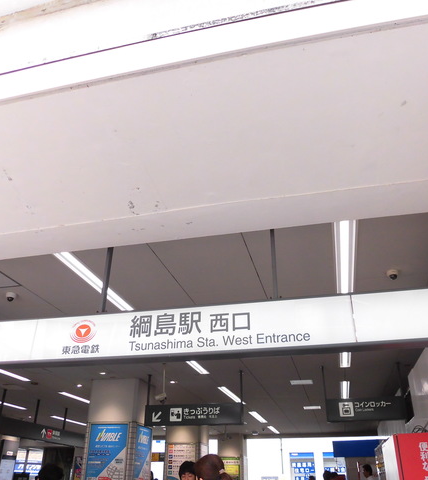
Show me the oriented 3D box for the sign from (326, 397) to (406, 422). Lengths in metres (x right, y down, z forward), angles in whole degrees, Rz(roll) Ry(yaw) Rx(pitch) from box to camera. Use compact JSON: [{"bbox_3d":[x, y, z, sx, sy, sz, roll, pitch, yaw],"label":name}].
[{"bbox_3d":[2.832,3.177,8.283,1.385,0.418,0.175,-6,-30,13],"label":"sign"}]

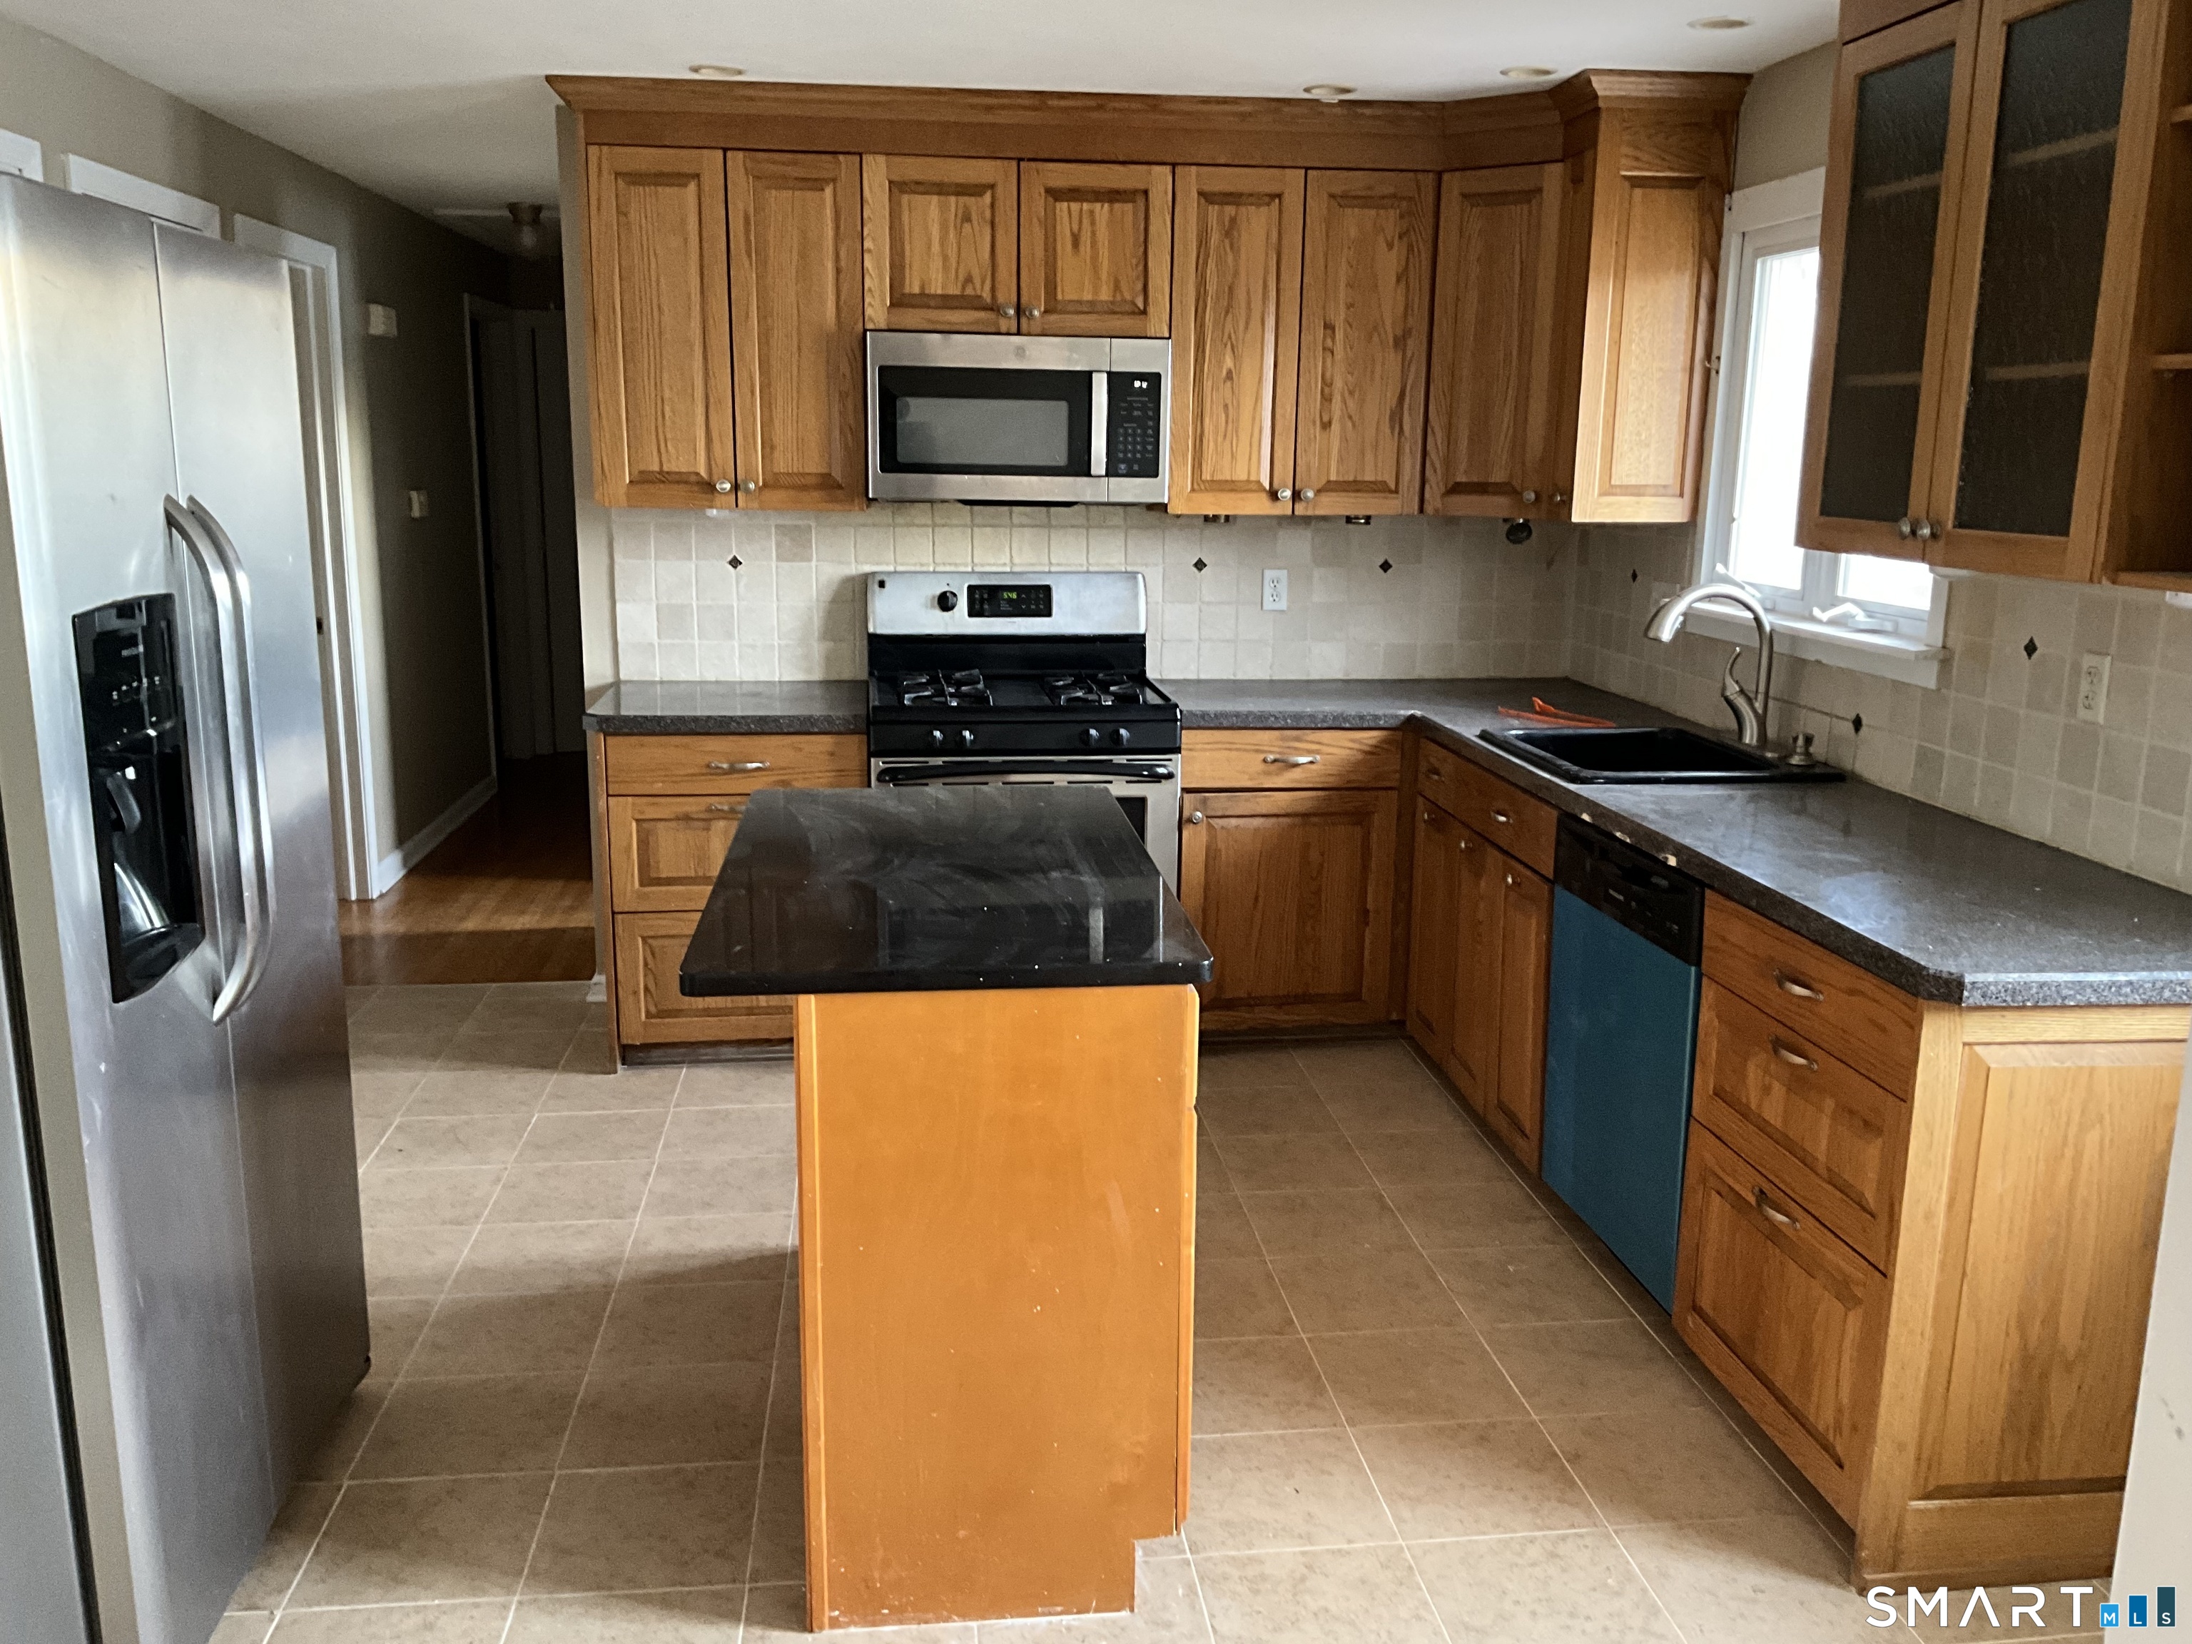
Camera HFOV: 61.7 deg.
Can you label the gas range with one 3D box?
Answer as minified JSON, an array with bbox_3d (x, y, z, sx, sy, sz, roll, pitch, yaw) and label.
[{"bbox_3d":[-0.203,-0.028,4.864,0.760,1.190,0.670,-1,12,-6],"label":"gas range"}]

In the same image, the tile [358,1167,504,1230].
[{"bbox_3d":[-1.395,0.779,3.785,0.305,0.010,0.305,-1,12,-6],"label":"tile"}]

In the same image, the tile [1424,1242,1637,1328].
[{"bbox_3d":[0.809,0.865,3.419,0.305,0.010,0.305,-1,12,-6],"label":"tile"}]

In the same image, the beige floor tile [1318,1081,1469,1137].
[{"bbox_3d":[0.723,0.696,4.434,0.311,0.010,0.311,-1,12,-6],"label":"beige floor tile"}]

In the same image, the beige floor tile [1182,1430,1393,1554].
[{"bbox_3d":[0.268,1.002,2.748,0.305,0.010,0.305,-1,12,-6],"label":"beige floor tile"}]

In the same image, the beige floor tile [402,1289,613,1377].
[{"bbox_3d":[-1.046,0.922,3.304,0.311,0.010,0.311,-1,12,-6],"label":"beige floor tile"}]

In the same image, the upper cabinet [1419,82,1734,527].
[{"bbox_3d":[1.159,-1.256,4.707,0.537,0.928,0.779,-1,12,-7],"label":"upper cabinet"}]

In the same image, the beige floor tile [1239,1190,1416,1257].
[{"bbox_3d":[0.472,0.813,3.699,0.305,0.010,0.305,-1,12,-6],"label":"beige floor tile"}]

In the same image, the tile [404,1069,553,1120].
[{"bbox_3d":[-1.464,0.653,4.389,0.305,0.010,0.305,-1,12,-6],"label":"tile"}]

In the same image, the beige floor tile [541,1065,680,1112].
[{"bbox_3d":[-1.159,0.648,4.423,0.305,0.010,0.305,-1,12,-6],"label":"beige floor tile"}]

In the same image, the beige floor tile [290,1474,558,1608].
[{"bbox_3d":[-0.952,1.024,2.612,0.305,0.010,0.305,-1,12,-6],"label":"beige floor tile"}]

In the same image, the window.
[{"bbox_3d":[1.536,-0.857,3.879,0.110,1.020,1.100,-1,12,-7],"label":"window"}]

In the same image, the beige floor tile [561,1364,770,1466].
[{"bbox_3d":[-0.697,0.982,3.033,0.311,0.010,0.311,-1,12,-6],"label":"beige floor tile"}]

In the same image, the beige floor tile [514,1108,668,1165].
[{"bbox_3d":[-1.127,0.713,4.128,0.305,0.010,0.305,-1,12,-6],"label":"beige floor tile"}]

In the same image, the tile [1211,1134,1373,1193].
[{"bbox_3d":[0.447,0.763,4.076,0.310,0.010,0.310,-1,12,-6],"label":"tile"}]

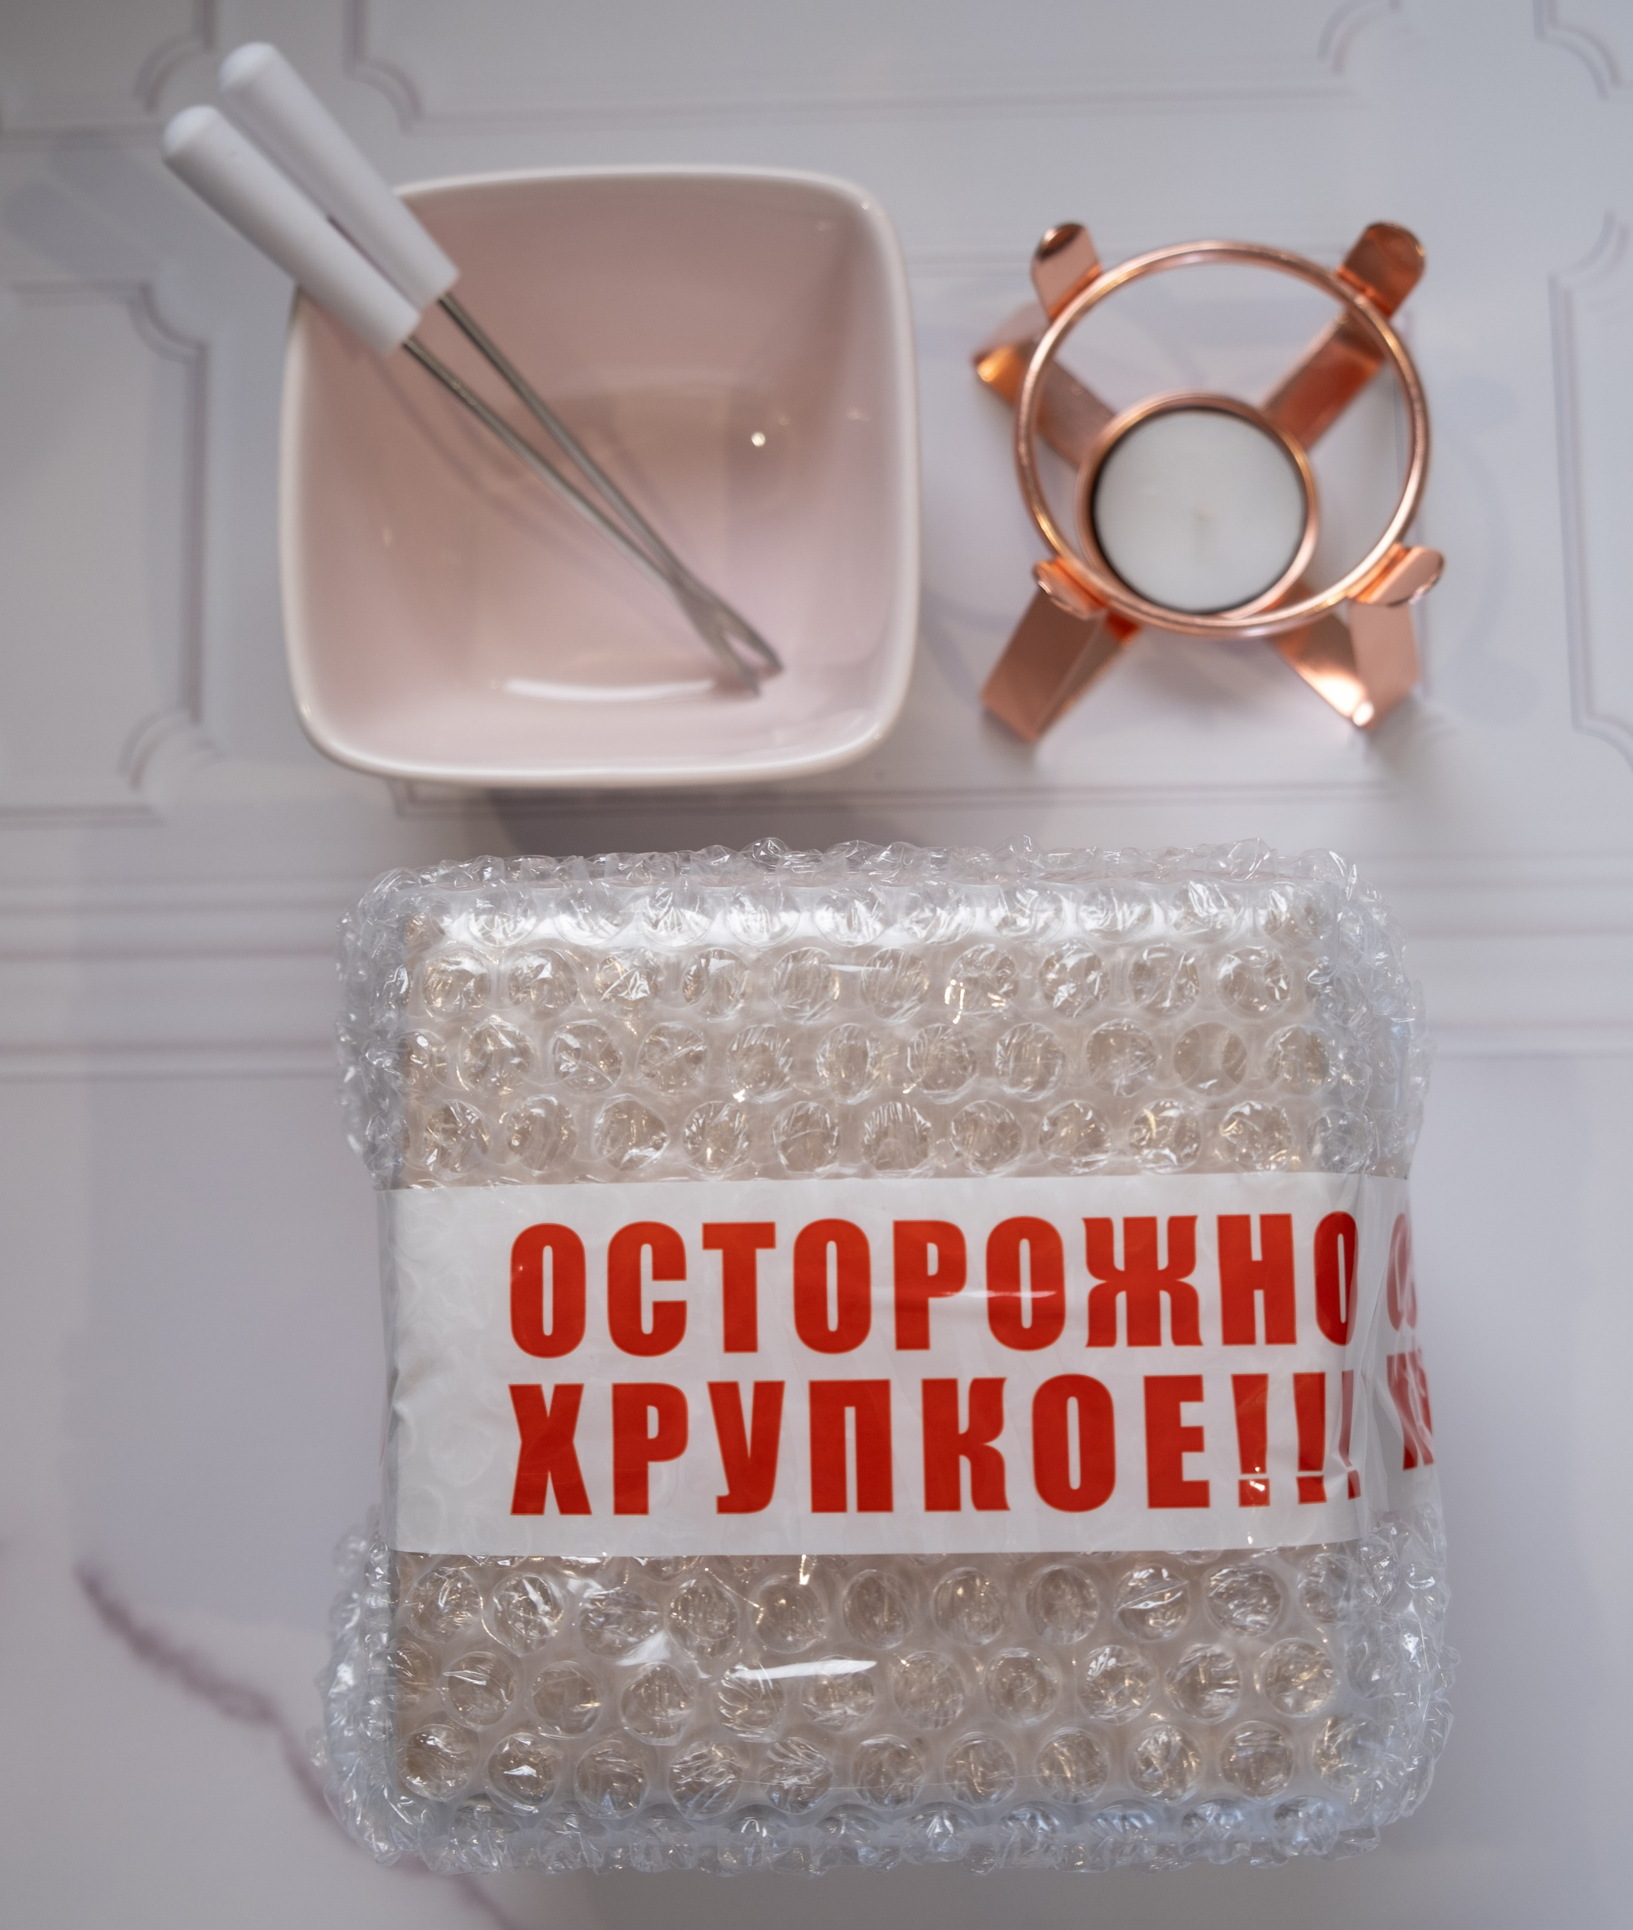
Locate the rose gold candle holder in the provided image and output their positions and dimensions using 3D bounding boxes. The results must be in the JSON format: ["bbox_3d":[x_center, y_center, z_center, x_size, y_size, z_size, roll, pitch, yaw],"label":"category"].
[{"bbox_3d":[0.067,-0.084,0.403,0.079,0.058,0.079,-1,83,3],"label":"rose gold candle holder"}]

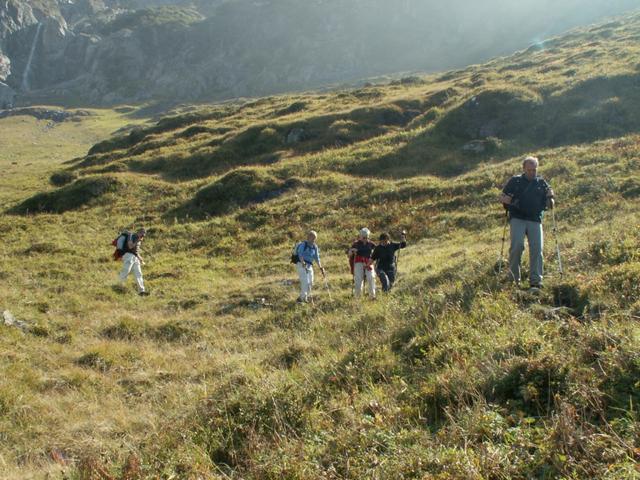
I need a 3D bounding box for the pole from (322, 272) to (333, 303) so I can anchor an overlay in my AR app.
[{"bbox_3d":[0.169,1.092,19.100,0.045,0.900,0.045,-16,-16,0],"label":"pole"}]

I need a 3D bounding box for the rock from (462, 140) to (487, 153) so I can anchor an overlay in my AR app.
[{"bbox_3d":[7.407,-4.482,39.000,1.120,0.550,0.850,0,4,0],"label":"rock"}]

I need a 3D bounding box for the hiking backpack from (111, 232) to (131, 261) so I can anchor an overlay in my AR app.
[{"bbox_3d":[-4.880,0.135,19.900,0.340,0.660,0.380,17,3,5],"label":"hiking backpack"}]

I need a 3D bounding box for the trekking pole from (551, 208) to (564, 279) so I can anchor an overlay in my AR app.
[{"bbox_3d":[3.158,0.013,10.850,0.050,1.050,0.050,-9,5,0],"label":"trekking pole"}]

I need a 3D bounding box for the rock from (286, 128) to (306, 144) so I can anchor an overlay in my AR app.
[{"bbox_3d":[-1.387,-6.107,48.000,1.150,0.900,0.950,0,4,0],"label":"rock"}]

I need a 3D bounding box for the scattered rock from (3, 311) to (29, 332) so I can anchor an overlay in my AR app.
[{"bbox_3d":[-6.064,1.623,16.200,0.500,0.340,0.420,0,4,0],"label":"scattered rock"}]

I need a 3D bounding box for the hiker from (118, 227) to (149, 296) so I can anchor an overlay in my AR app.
[{"bbox_3d":[-4.562,0.538,19.900,0.720,1.700,0.550,1,4,7],"label":"hiker"}]

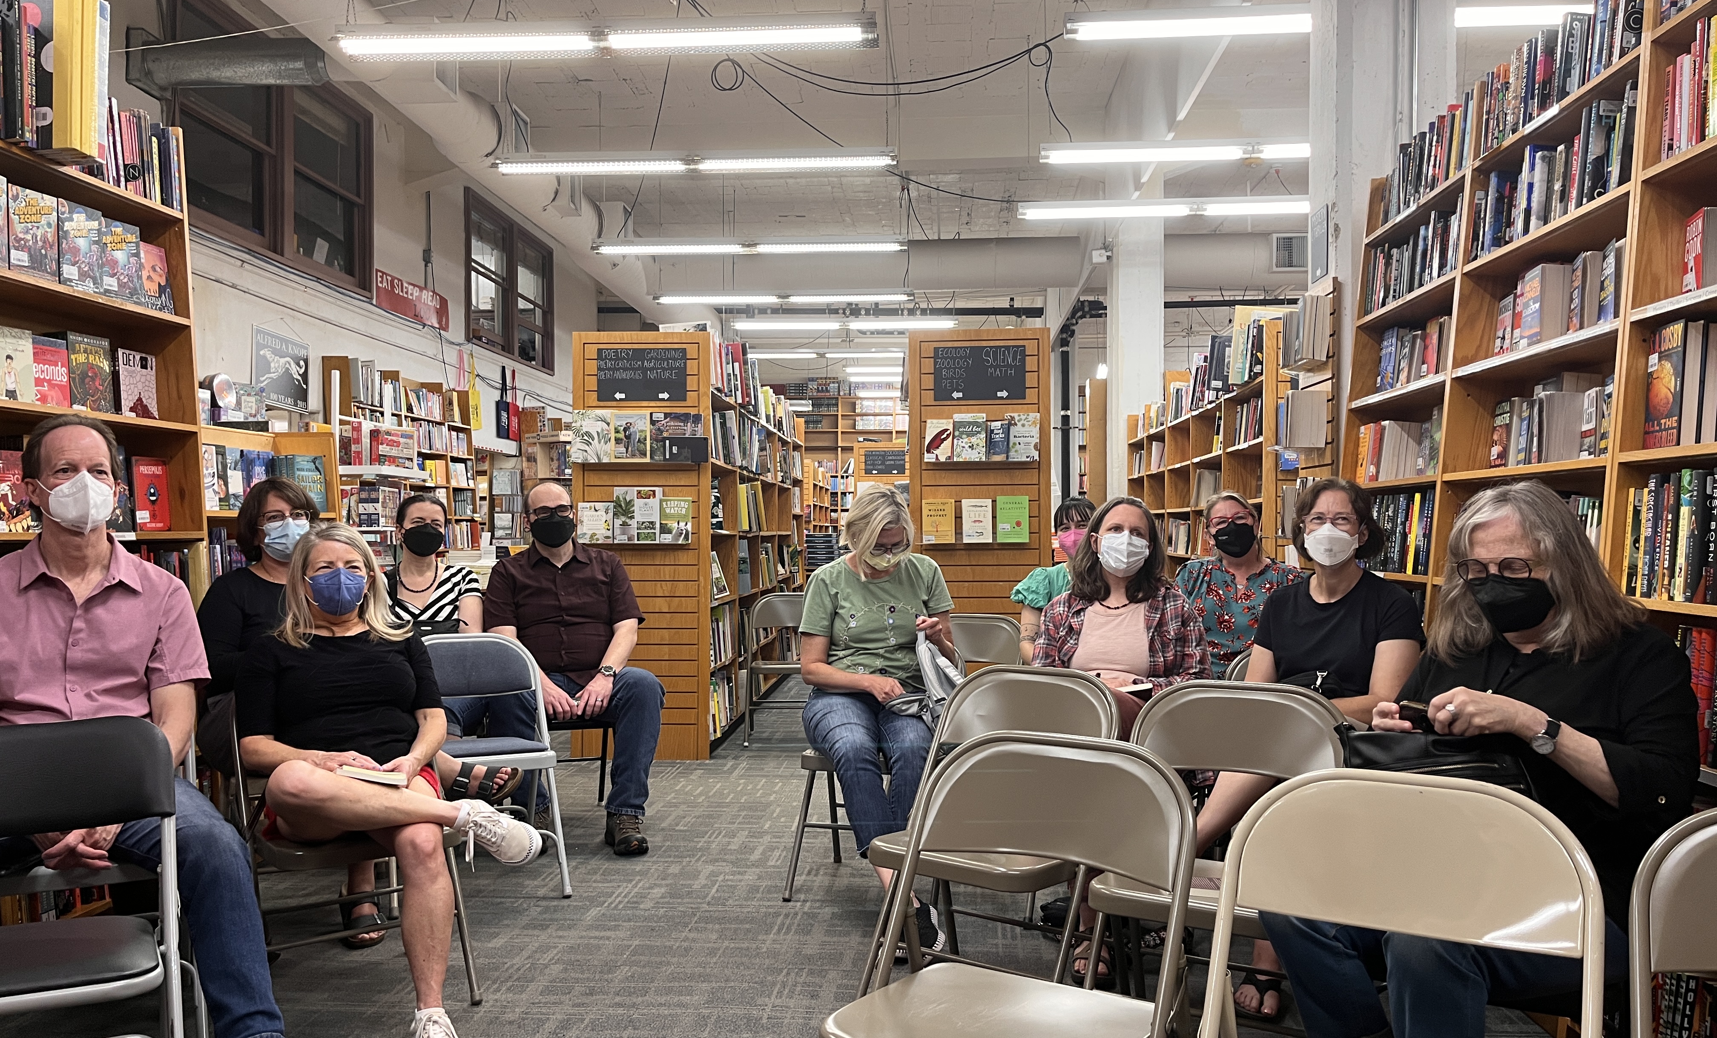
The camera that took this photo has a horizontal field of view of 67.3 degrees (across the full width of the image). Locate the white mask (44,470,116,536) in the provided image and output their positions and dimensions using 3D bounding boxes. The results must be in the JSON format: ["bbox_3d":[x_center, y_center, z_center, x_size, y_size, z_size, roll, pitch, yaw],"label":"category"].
[{"bbox_3d":[-1.550,-0.032,2.570,0.130,0.126,0.085,0,-1,-41],"label":"white mask"}]

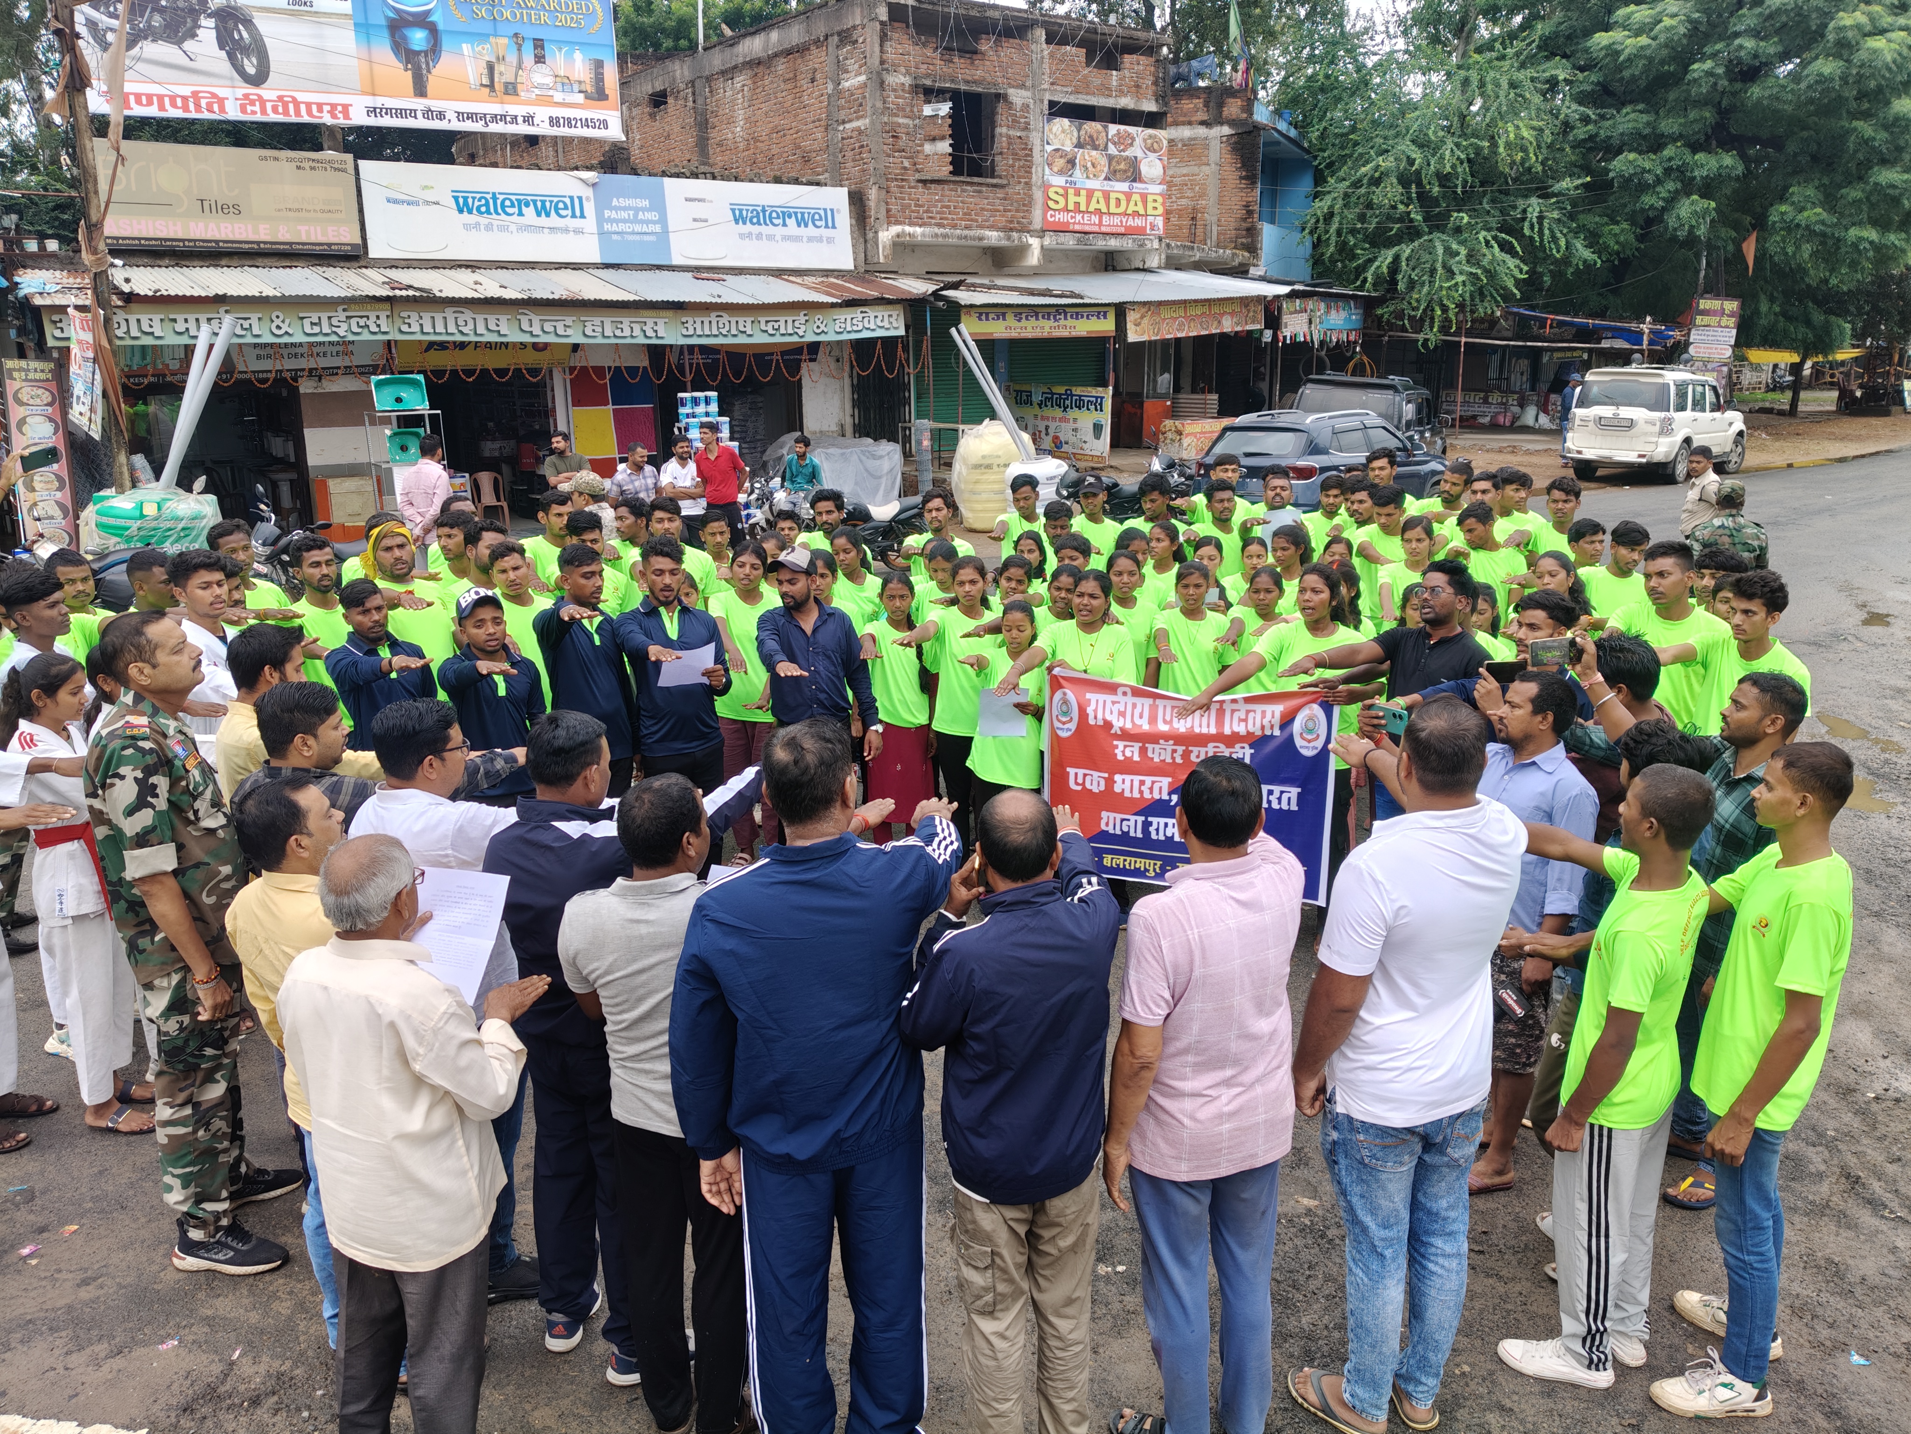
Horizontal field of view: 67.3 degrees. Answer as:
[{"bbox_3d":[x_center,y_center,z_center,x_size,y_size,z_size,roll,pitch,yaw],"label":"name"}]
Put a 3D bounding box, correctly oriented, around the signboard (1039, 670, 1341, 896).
[{"bbox_3d":[0.952,0.289,6.042,1.220,0.930,0.100,5,17,20],"label":"signboard"}]

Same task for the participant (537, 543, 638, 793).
[{"bbox_3d":[-1.444,0.172,5.832,0.500,1.720,0.640,-6,17,-23],"label":"participant"}]

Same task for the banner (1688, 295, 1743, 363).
[{"bbox_3d":[17.454,-8.924,33.000,1.080,1.500,0.080,12,19,36],"label":"banner"}]

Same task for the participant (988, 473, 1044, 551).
[{"bbox_3d":[0.356,-0.608,8.677,0.480,1.690,0.580,1,16,6],"label":"participant"}]

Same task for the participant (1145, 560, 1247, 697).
[{"bbox_3d":[1.106,0.050,6.763,0.460,1.540,0.480,1,14,6],"label":"participant"}]

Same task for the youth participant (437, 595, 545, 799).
[{"bbox_3d":[-1.690,0.352,5.348,0.500,1.625,0.630,-6,17,-23],"label":"youth participant"}]

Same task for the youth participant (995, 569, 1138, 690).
[{"bbox_3d":[0.534,0.180,6.131,0.550,1.575,0.620,3,16,11],"label":"youth participant"}]

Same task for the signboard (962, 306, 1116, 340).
[{"bbox_3d":[1.363,-6.371,23.200,3.000,0.520,0.100,-10,17,-32],"label":"signboard"}]

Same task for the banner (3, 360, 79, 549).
[{"bbox_3d":[-8.567,-2.355,13.446,0.470,1.950,0.080,-12,19,-35],"label":"banner"}]

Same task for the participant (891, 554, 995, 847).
[{"bbox_3d":[-0.001,0.051,6.627,0.480,1.555,0.650,3,16,11],"label":"participant"}]

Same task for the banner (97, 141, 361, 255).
[{"bbox_3d":[-8.543,-6.114,17.017,2.880,1.200,0.100,-12,19,-35],"label":"banner"}]

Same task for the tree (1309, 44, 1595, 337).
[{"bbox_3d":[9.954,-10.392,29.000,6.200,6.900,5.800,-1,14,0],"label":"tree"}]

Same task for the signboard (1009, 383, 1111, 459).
[{"bbox_3d":[1.666,-4.819,23.576,2.100,1.200,0.060,10,19,34],"label":"signboard"}]

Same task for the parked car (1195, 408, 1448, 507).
[{"bbox_3d":[5.050,-3.280,19.200,3.995,1.610,1.770,-14,21,-43],"label":"parked car"}]

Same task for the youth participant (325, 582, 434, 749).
[{"bbox_3d":[-2.125,0.326,5.418,0.540,1.680,0.550,-7,15,-22],"label":"youth participant"}]

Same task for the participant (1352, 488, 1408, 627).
[{"bbox_3d":[2.367,-0.455,8.080,0.480,1.690,0.580,1,16,5],"label":"participant"}]

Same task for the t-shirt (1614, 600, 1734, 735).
[{"bbox_3d":[2.996,-0.142,6.112,0.520,0.700,0.330,14,20,41],"label":"t-shirt"}]

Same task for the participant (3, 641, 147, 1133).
[{"bbox_3d":[-2.726,0.598,4.584,0.580,1.550,0.460,1,16,5],"label":"participant"}]

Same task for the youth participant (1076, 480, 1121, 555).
[{"bbox_3d":[0.884,-0.636,8.928,0.520,1.660,0.480,0,14,5],"label":"youth participant"}]

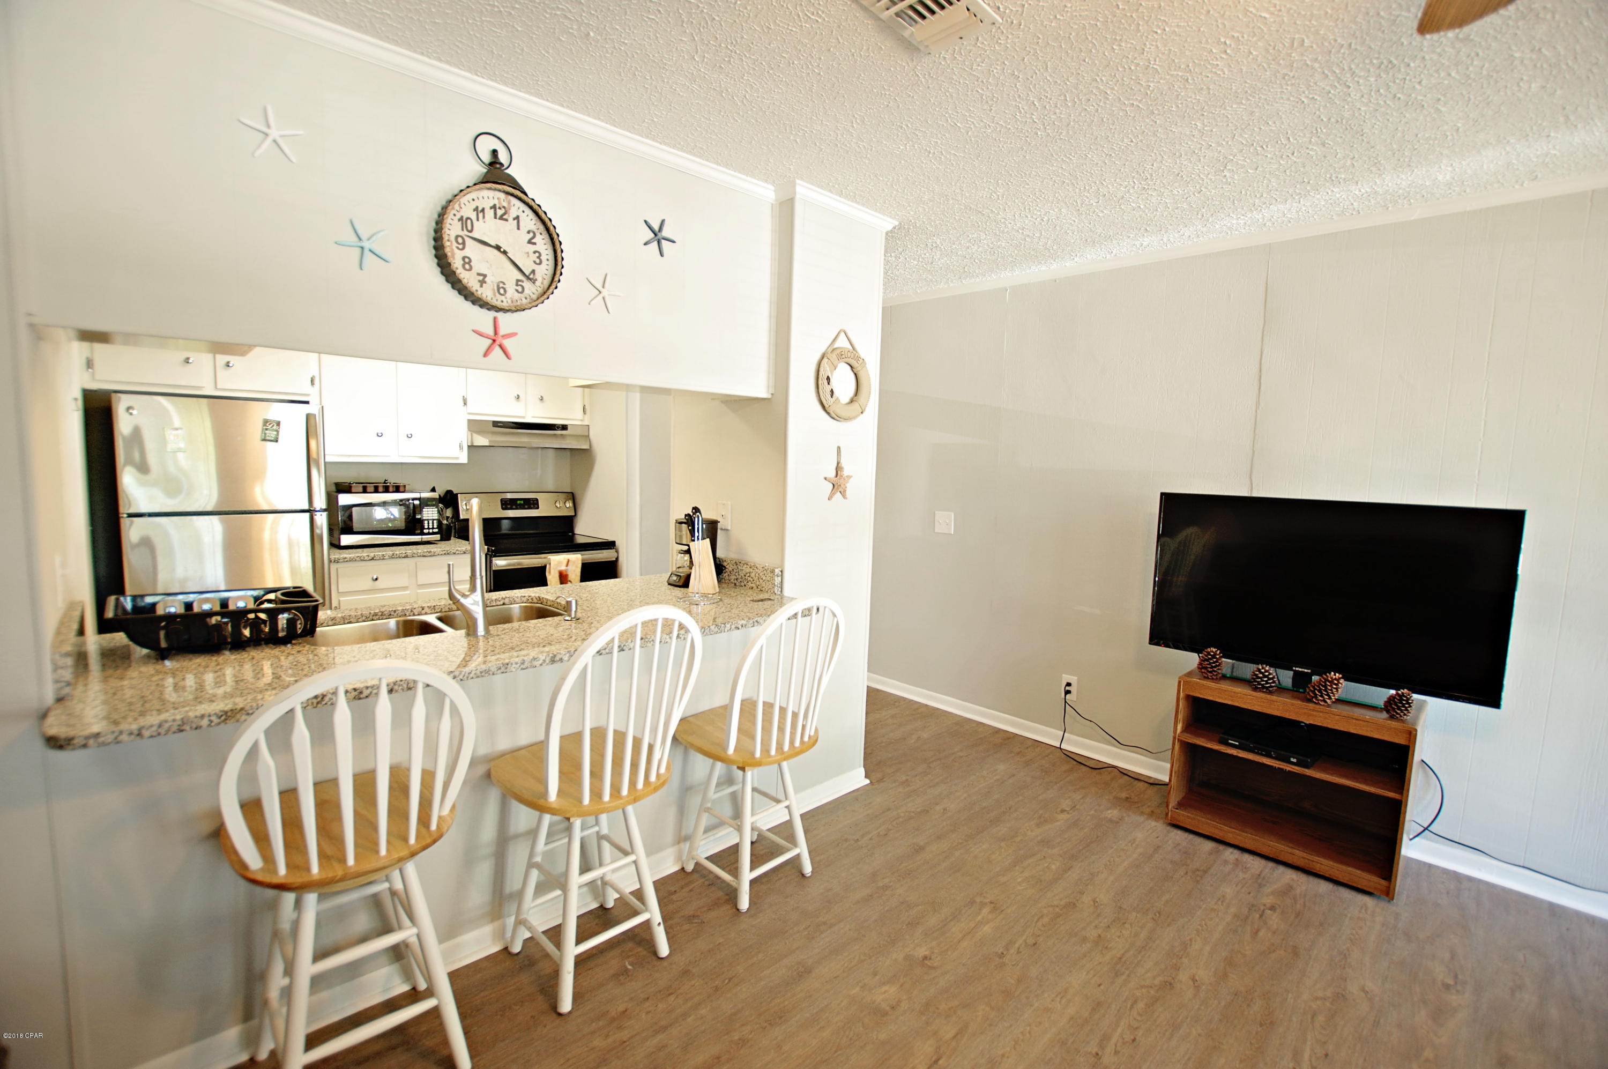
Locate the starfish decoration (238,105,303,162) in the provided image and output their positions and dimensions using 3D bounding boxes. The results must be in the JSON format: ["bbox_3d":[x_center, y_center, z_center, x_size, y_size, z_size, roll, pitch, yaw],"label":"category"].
[{"bbox_3d":[-1.206,-0.913,1.520,0.118,0.118,0.020,-5,9,-42],"label":"starfish decoration"}]

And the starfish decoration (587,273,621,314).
[{"bbox_3d":[-0.625,-0.758,2.107,0.119,0.120,0.018,-4,8,-41],"label":"starfish decoration"}]

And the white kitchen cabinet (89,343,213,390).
[{"bbox_3d":[-2.977,-0.876,3.068,0.390,0.430,0.320,-5,9,-42],"label":"white kitchen cabinet"}]

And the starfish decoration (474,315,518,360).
[{"bbox_3d":[-0.862,-0.555,1.884,0.125,0.117,0.020,-5,9,-42],"label":"starfish decoration"}]

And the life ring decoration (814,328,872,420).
[{"bbox_3d":[0.162,-0.625,2.640,0.287,0.355,0.037,-5,9,-42],"label":"life ring decoration"}]

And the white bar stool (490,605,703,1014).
[{"bbox_3d":[-0.554,0.695,1.856,0.500,1.080,0.420,7,9,41],"label":"white bar stool"}]

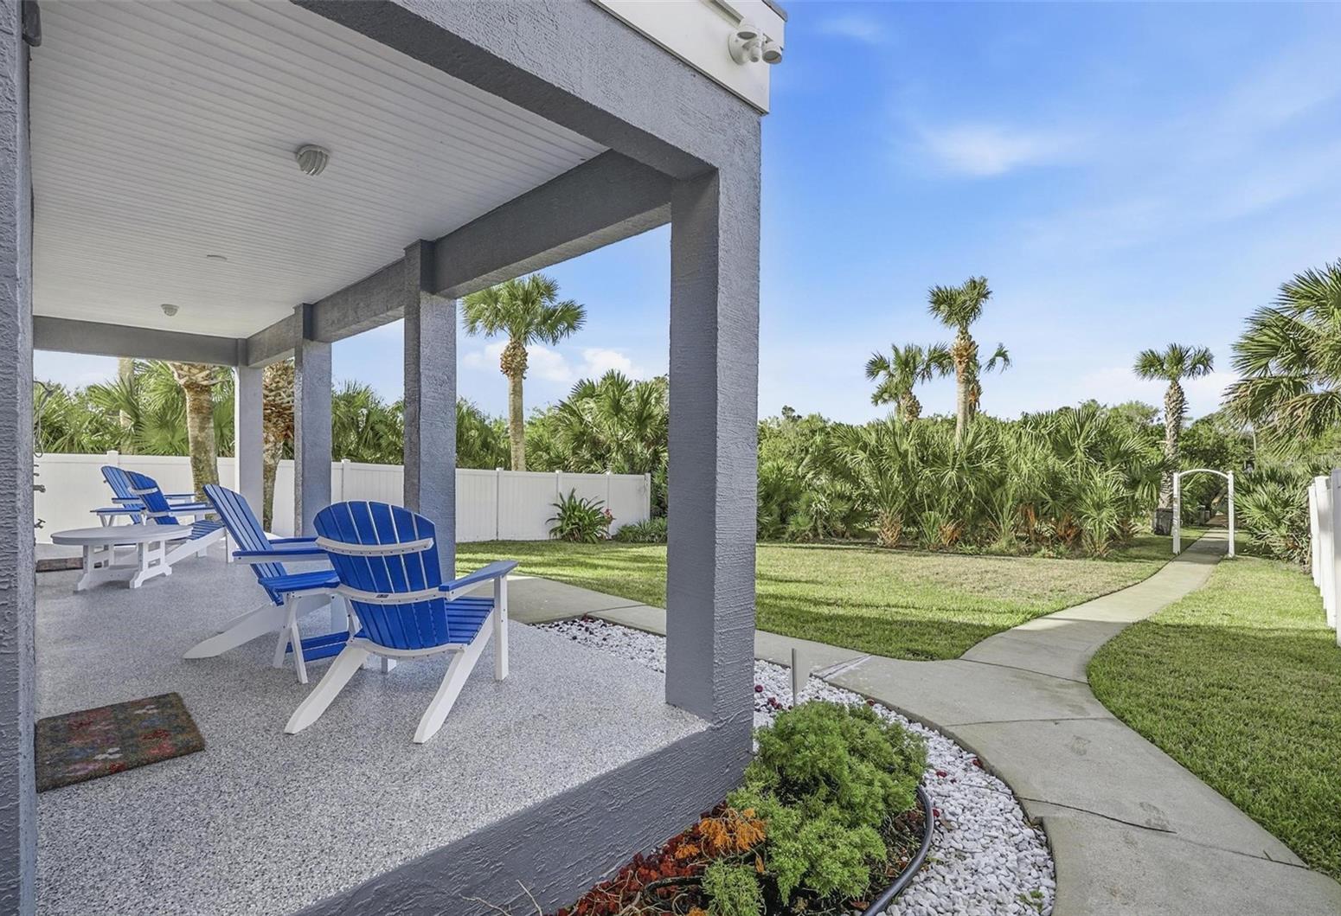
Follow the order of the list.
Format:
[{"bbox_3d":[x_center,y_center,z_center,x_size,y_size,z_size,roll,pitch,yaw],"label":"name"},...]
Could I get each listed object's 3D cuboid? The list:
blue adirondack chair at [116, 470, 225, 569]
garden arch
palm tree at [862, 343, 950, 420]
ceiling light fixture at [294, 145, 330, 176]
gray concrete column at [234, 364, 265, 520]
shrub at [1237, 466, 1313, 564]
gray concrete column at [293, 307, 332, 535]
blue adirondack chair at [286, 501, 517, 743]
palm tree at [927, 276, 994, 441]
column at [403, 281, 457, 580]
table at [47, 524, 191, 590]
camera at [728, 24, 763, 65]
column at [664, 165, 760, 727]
[{"bbox_3d":[-4.811,0.552,6.000,0.776,0.948,0.794,1,1,30],"label":"blue adirondack chair"},{"bbox_3d":[12.083,1.225,13.900,1.030,2.010,0.130,2,1,45],"label":"garden arch"},{"bbox_3d":[9.370,-0.863,23.990,3.200,7.144,3.000,1,1,21],"label":"palm tree"},{"bbox_3d":[-1.941,-1.607,3.332,0.168,0.115,0.168,2,1,45],"label":"ceiling light fixture"},{"bbox_3d":[-6.615,-0.244,9.636,0.314,2.370,0.314,2,1,45],"label":"gray concrete column"},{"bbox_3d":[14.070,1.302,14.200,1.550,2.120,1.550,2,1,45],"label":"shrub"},{"bbox_3d":[-4.224,-0.370,7.253,0.314,2.759,0.314,2,1,45],"label":"gray concrete column"},{"bbox_3d":[-1.212,0.647,2.845,0.776,0.948,0.794,1,1,8],"label":"blue adirondack chair"},{"bbox_3d":[10.893,-2.015,22.975,2.400,9.400,2.400,1,1,25],"label":"palm tree"},{"bbox_3d":[-1.939,-0.145,4.979,0.314,2.441,0.314,2,1,45],"label":"column"},{"bbox_3d":[-4.619,0.838,5.212,0.928,0.434,0.928,0,1,-13],"label":"table"},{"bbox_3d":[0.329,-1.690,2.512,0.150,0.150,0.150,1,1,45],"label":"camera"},{"bbox_3d":[0.192,-0.052,2.775,0.284,2.355,0.284,1,1,45],"label":"column"}]

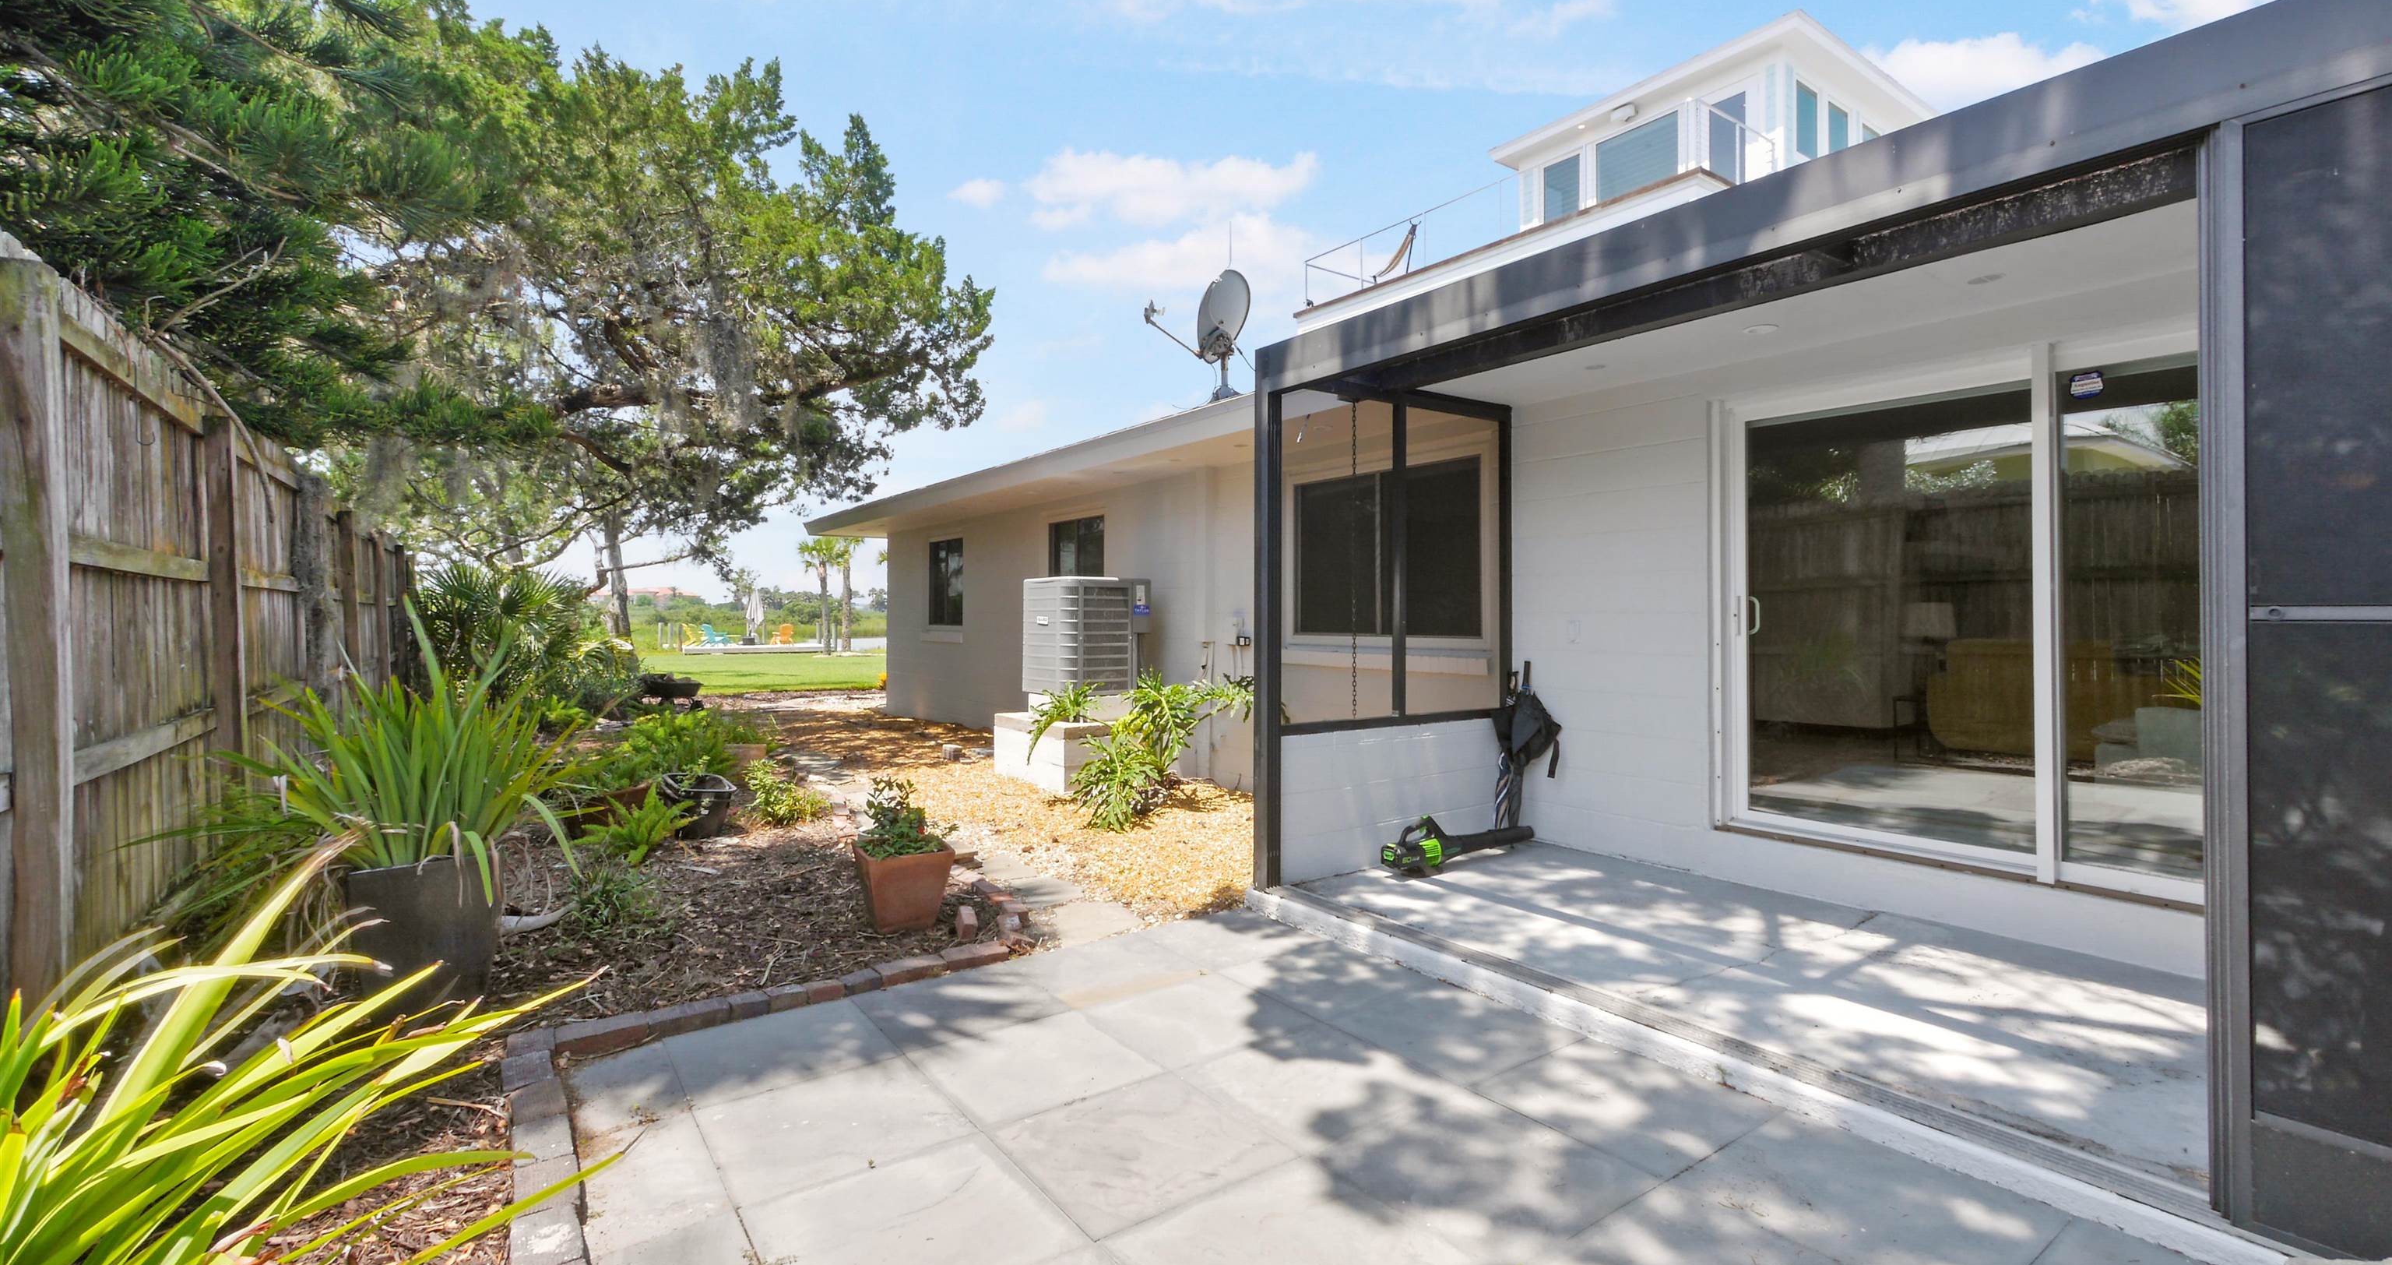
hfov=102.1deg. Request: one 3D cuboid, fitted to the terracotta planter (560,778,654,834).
[{"bbox_3d":[-3.530,1.050,5.750,0.480,0.250,0.550,0,0,0],"label":"terracotta planter"}]

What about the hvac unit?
[{"bbox_3d":[-0.977,0.027,8.262,0.760,0.956,0.740,-1,1,-37],"label":"hvac unit"}]

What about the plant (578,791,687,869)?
[{"bbox_3d":[-2.960,1.010,5.100,0.550,0.340,0.500,0,0,0],"label":"plant"}]

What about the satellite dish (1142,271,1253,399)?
[{"bbox_3d":[0.000,-1.960,6.350,0.750,0.870,0.580,0,1,29],"label":"satellite dish"}]

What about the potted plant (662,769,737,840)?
[{"bbox_3d":[-3.062,1.039,5.990,0.410,0.350,0.410,-1,1,-30],"label":"potted plant"}]

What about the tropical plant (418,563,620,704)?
[{"bbox_3d":[-8.484,0.082,12.205,2.100,1.960,2.000,-1,1,-37],"label":"tropical plant"}]

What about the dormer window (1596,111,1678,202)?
[{"bbox_3d":[7.390,-7.910,16.200,0.120,1.150,1.480,0,1,-38],"label":"dormer window"}]

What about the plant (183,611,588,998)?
[{"bbox_3d":[-2.930,0.595,3.602,1.080,1.340,1.060,-1,1,-37],"label":"plant"}]

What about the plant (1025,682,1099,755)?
[{"bbox_3d":[-1.008,0.631,7.363,0.550,0.520,0.480,0,1,0],"label":"plant"}]

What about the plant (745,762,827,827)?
[{"bbox_3d":[-2.693,1.022,6.370,0.500,0.370,0.480,0,1,-25],"label":"plant"}]

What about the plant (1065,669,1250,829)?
[{"bbox_3d":[-0.240,0.760,6.350,1.100,0.950,1.200,0,1,-38],"label":"plant"}]

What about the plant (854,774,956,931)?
[{"bbox_3d":[-1.245,0.927,4.147,0.350,0.620,0.340,0,1,-24],"label":"plant"}]

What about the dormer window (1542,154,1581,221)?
[{"bbox_3d":[6.540,-7.920,17.330,0.120,1.150,0.760,0,1,-38],"label":"dormer window"}]

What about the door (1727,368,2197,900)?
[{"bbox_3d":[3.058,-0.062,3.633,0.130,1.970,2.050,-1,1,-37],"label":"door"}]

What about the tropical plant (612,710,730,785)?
[{"bbox_3d":[-3.880,0.830,7.150,0.880,0.520,0.800,0,0,0],"label":"tropical plant"}]

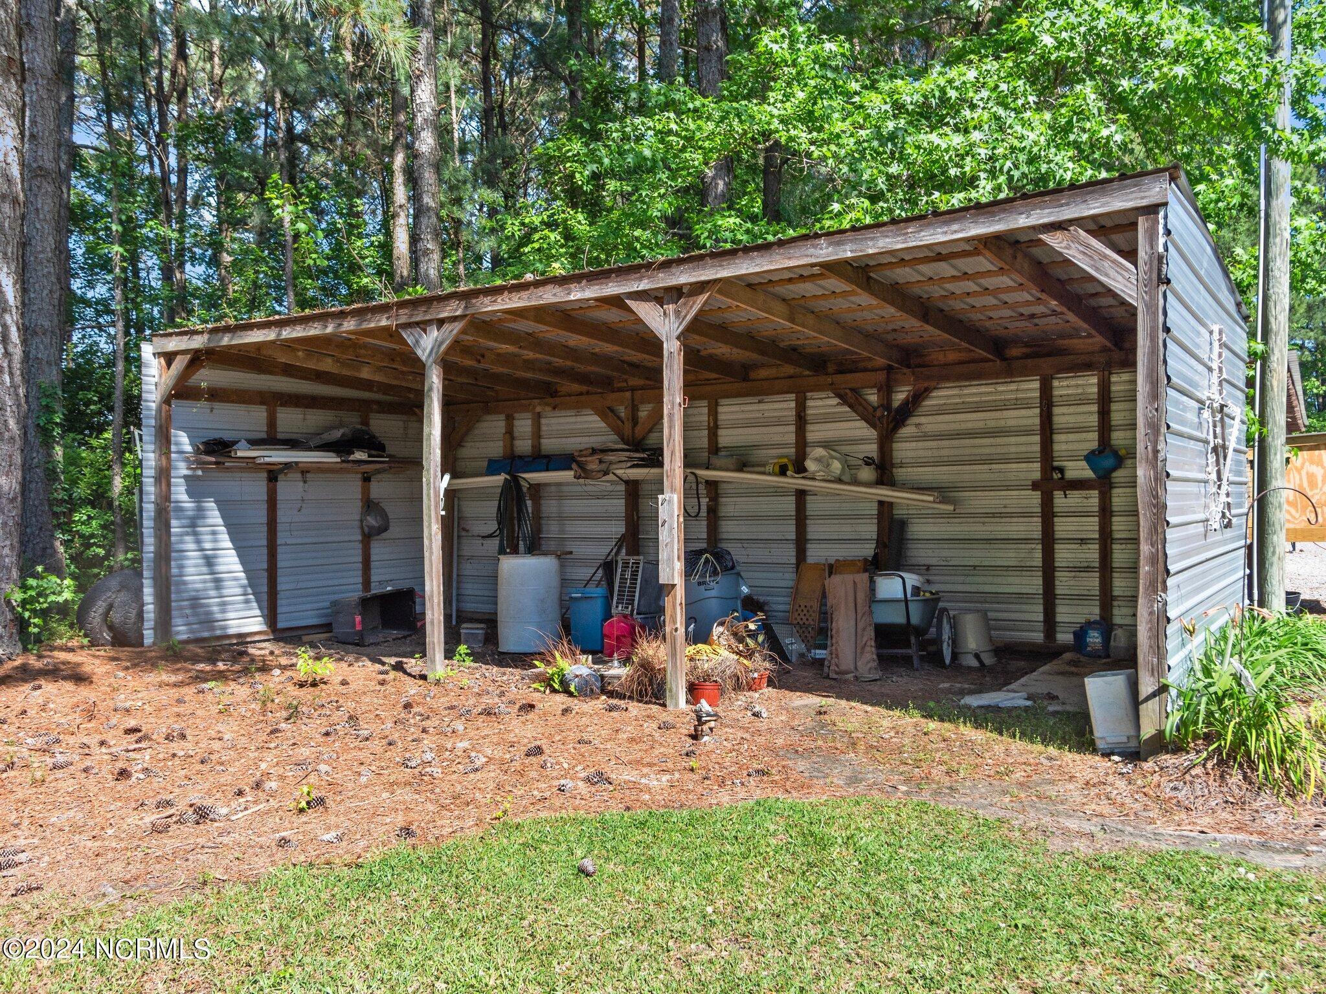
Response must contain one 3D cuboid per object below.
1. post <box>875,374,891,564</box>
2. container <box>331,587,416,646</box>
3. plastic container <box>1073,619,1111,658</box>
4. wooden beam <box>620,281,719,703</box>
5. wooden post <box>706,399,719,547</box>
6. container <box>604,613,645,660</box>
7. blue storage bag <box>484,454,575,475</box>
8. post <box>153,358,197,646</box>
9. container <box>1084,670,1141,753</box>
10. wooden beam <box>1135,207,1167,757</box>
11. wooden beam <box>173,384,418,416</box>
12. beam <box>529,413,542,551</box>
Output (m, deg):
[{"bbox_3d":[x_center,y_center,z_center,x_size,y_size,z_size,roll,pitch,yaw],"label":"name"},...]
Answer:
[{"bbox_3d":[2.016,0.076,9.746,0.090,2.375,0.090,0,0,34],"label":"post"},{"bbox_3d":[-2.854,1.175,10.600,0.380,0.450,0.970,-1,0,19],"label":"container"},{"bbox_3d":[3.383,1.100,8.462,0.235,0.300,0.180,-1,0,15],"label":"plastic container"},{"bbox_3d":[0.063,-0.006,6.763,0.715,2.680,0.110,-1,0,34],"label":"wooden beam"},{"bbox_3d":[0.494,0.149,10.652,0.089,2.239,0.040,-1,0,34],"label":"wooden post"},{"bbox_3d":[-0.325,1.182,9.260,0.250,0.375,0.340,-1,0,20],"label":"container"},{"bbox_3d":[-1.349,-0.340,11.649,1.382,0.185,0.220,-1,0,34],"label":"blue storage bag"},{"bbox_3d":[-4.429,0.011,9.802,0.570,2.695,0.090,0,0,34],"label":"post"},{"bbox_3d":[2.279,1.066,5.359,0.200,0.370,0.240,-12,-6,33],"label":"container"},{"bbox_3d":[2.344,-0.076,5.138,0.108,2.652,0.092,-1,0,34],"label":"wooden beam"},{"bbox_3d":[-3.551,-1.001,11.280,0.045,0.145,3.600,-1,1,33],"label":"wooden beam"},{"bbox_3d":[-1.401,0.187,11.915,0.089,2.257,0.040,-1,0,34],"label":"beam"}]

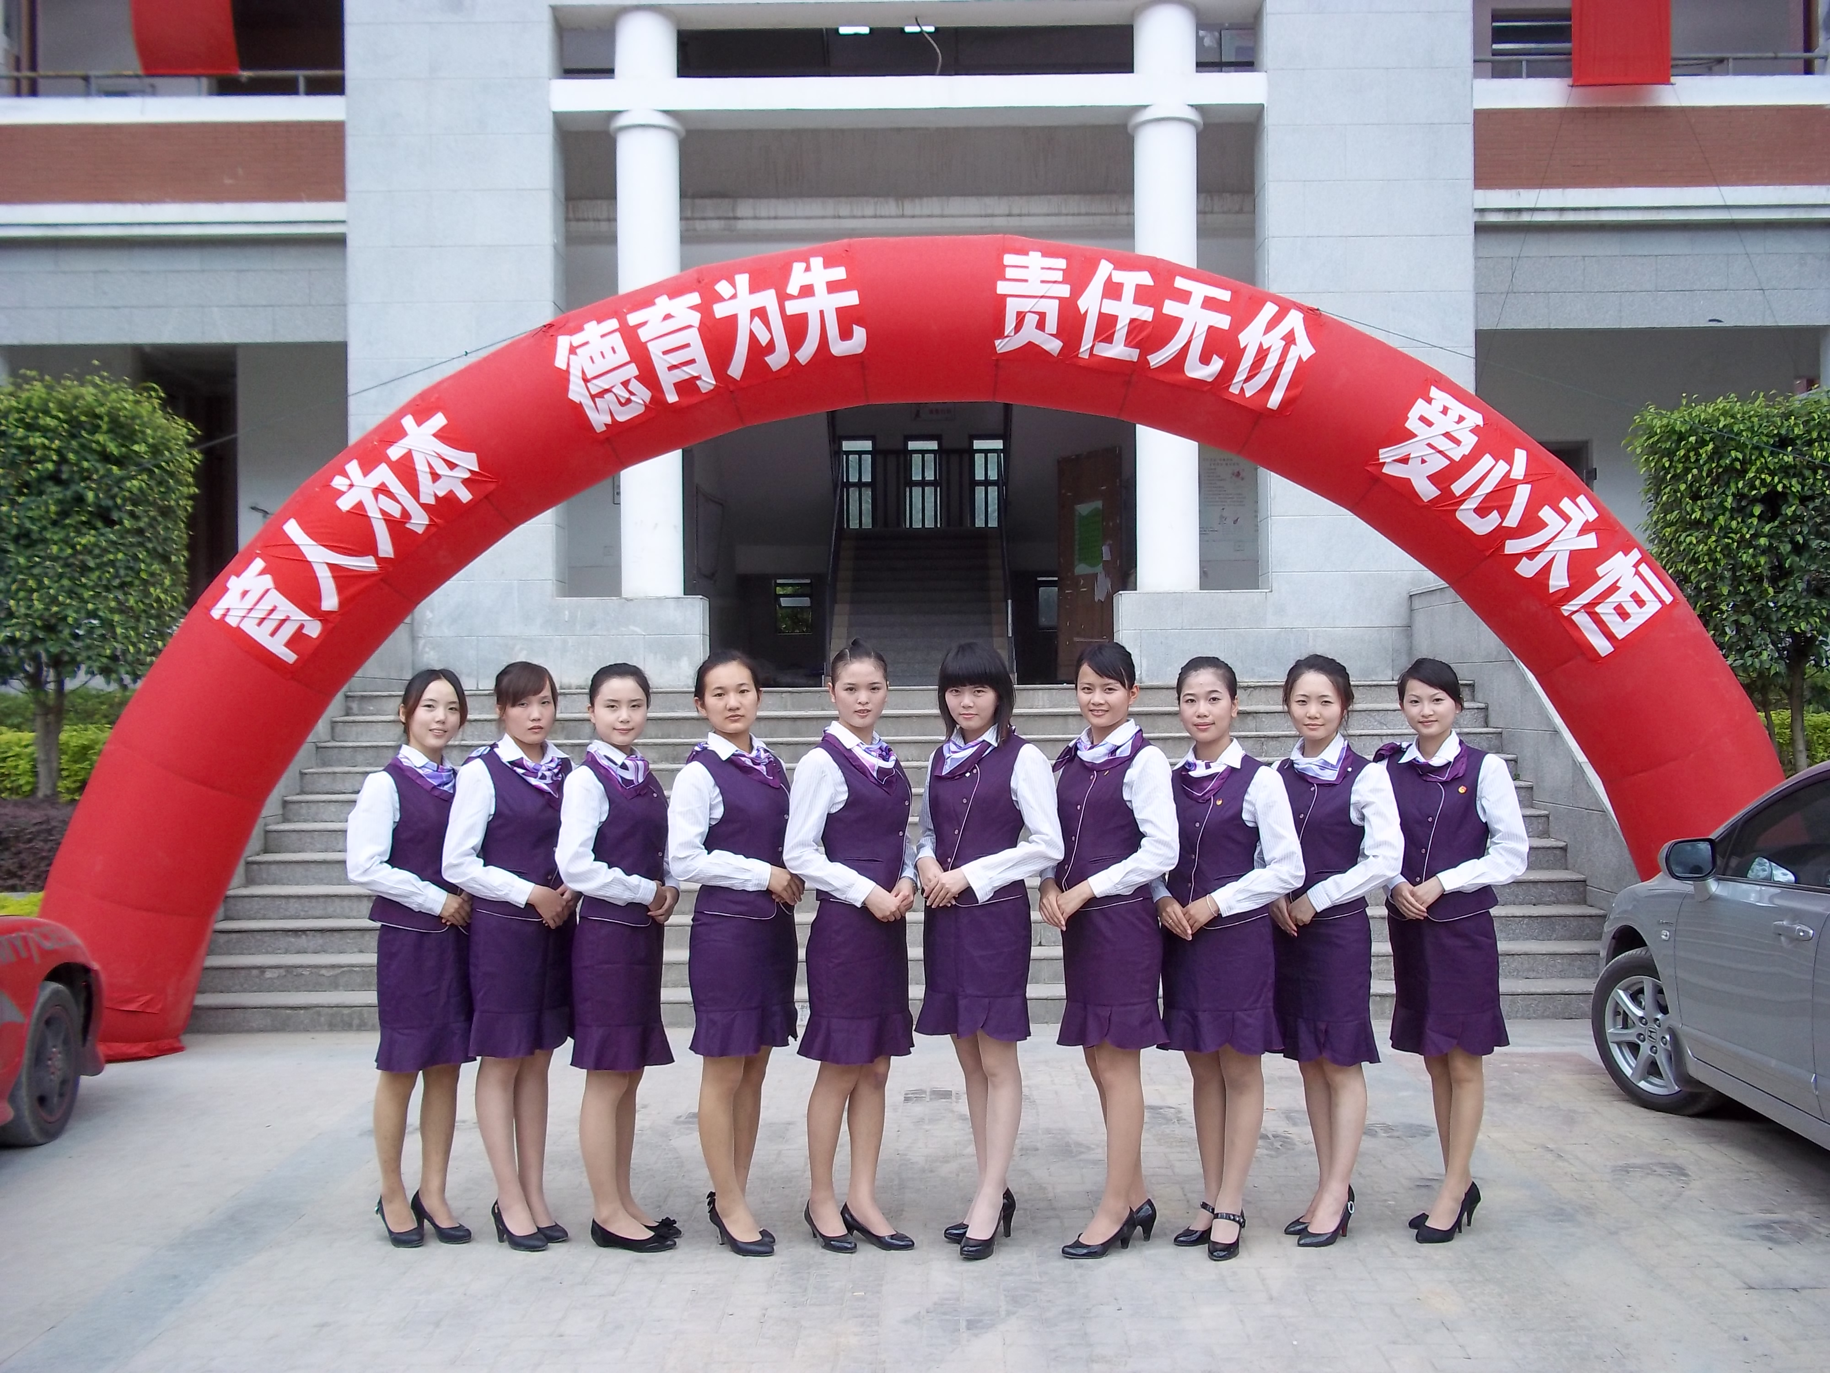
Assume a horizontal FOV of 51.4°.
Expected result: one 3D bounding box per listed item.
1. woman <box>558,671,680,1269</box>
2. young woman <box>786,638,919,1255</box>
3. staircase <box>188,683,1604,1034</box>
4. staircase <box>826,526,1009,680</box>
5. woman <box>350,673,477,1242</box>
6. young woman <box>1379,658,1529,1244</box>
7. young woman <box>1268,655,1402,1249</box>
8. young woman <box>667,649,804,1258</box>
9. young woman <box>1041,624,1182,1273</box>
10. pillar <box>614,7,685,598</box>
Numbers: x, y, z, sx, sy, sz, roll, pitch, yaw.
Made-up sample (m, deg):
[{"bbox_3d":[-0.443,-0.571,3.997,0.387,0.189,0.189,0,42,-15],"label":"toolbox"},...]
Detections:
[{"bbox_3d":[-0.838,0.751,5.360,0.330,1.635,0.450,-1,0,42],"label":"woman"},{"bbox_3d":[-0.170,0.715,5.310,0.450,1.693,0.330,-1,0,-41],"label":"young woman"},{"bbox_3d":[-0.058,0.817,10.647,7.152,1.650,3.036,-1,0,1],"label":"staircase"},{"bbox_3d":[0.071,-1.006,23.091,2.052,2.128,3.943,-1,0,1],"label":"staircase"},{"bbox_3d":[-1.462,0.784,5.631,0.330,1.682,0.420,-1,-1,38],"label":"woman"},{"bbox_3d":[1.545,0.751,5.552,0.450,1.674,0.320,-1,-1,44],"label":"young woman"},{"bbox_3d":[1.177,0.730,5.340,0.450,1.641,0.330,-1,0,42],"label":"young woman"},{"bbox_3d":[-0.504,0.733,5.300,0.330,1.668,0.450,-1,0,44],"label":"young woman"},{"bbox_3d":[0.555,0.735,5.414,0.340,1.727,0.430,0,-1,-39],"label":"young woman"},{"bbox_3d":[-1.814,-2.632,13.050,0.490,4.039,0.490,-1,0,0],"label":"pillar"}]

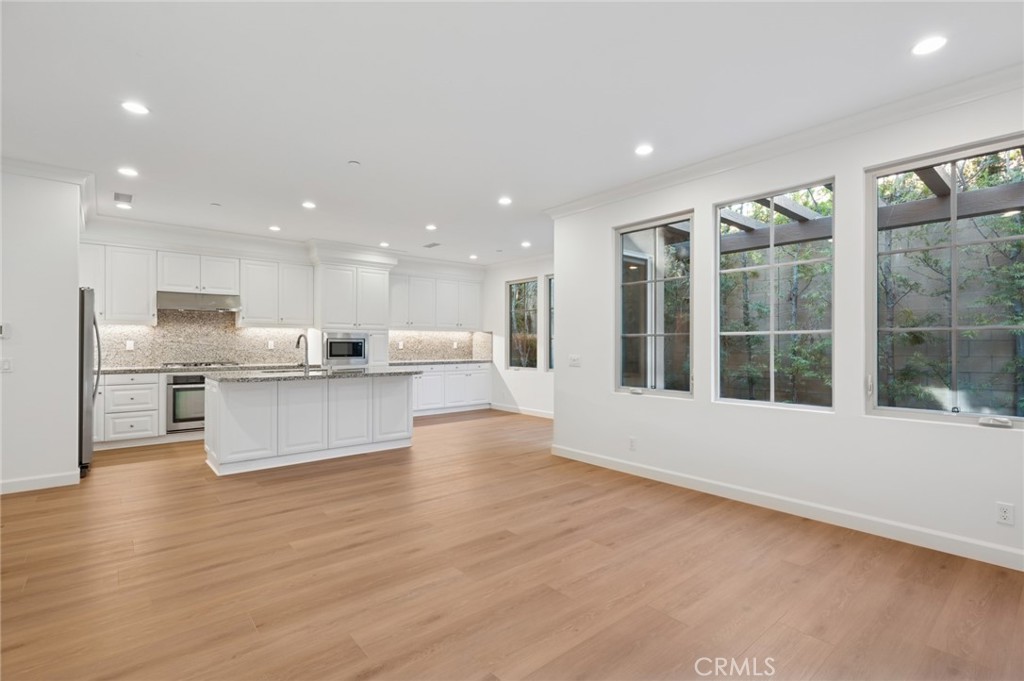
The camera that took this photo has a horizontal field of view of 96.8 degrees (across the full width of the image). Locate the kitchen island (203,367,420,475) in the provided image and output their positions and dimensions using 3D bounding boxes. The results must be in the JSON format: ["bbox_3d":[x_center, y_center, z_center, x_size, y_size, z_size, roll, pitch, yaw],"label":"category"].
[{"bbox_3d":[-2.192,0.815,5.176,2.080,0.905,0.900,0,-1,-39],"label":"kitchen island"}]

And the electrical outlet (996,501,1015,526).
[{"bbox_3d":[2.704,0.953,2.491,0.010,0.115,0.070,0,-1,-41],"label":"electrical outlet"}]

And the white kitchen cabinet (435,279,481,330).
[{"bbox_3d":[-1.113,-0.640,8.807,1.000,0.940,0.350,1,-1,-40],"label":"white kitchen cabinet"}]

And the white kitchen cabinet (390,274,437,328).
[{"bbox_3d":[-1.861,-0.654,8.021,0.980,0.910,0.330,0,-1,-39],"label":"white kitchen cabinet"}]

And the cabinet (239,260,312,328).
[{"bbox_3d":[-3.518,-0.657,6.757,0.980,0.950,0.350,1,-1,-40],"label":"cabinet"}]

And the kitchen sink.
[{"bbox_3d":[-2.492,0.480,5.244,0.720,0.220,0.440,1,-1,-40],"label":"kitchen sink"}]

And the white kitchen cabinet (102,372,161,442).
[{"bbox_3d":[-4.635,0.776,5.556,0.490,0.780,0.610,1,-1,-40],"label":"white kitchen cabinet"}]

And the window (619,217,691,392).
[{"bbox_3d":[1.287,-0.299,4.175,0.090,1.600,0.820,0,-1,-41],"label":"window"}]

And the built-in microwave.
[{"bbox_3d":[-2.656,0.138,7.091,0.695,0.490,0.430,1,-1,-40],"label":"built-in microwave"}]

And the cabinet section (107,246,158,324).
[{"bbox_3d":[-4.822,-0.665,5.780,0.486,0.950,0.340,0,-1,-38],"label":"cabinet section"}]

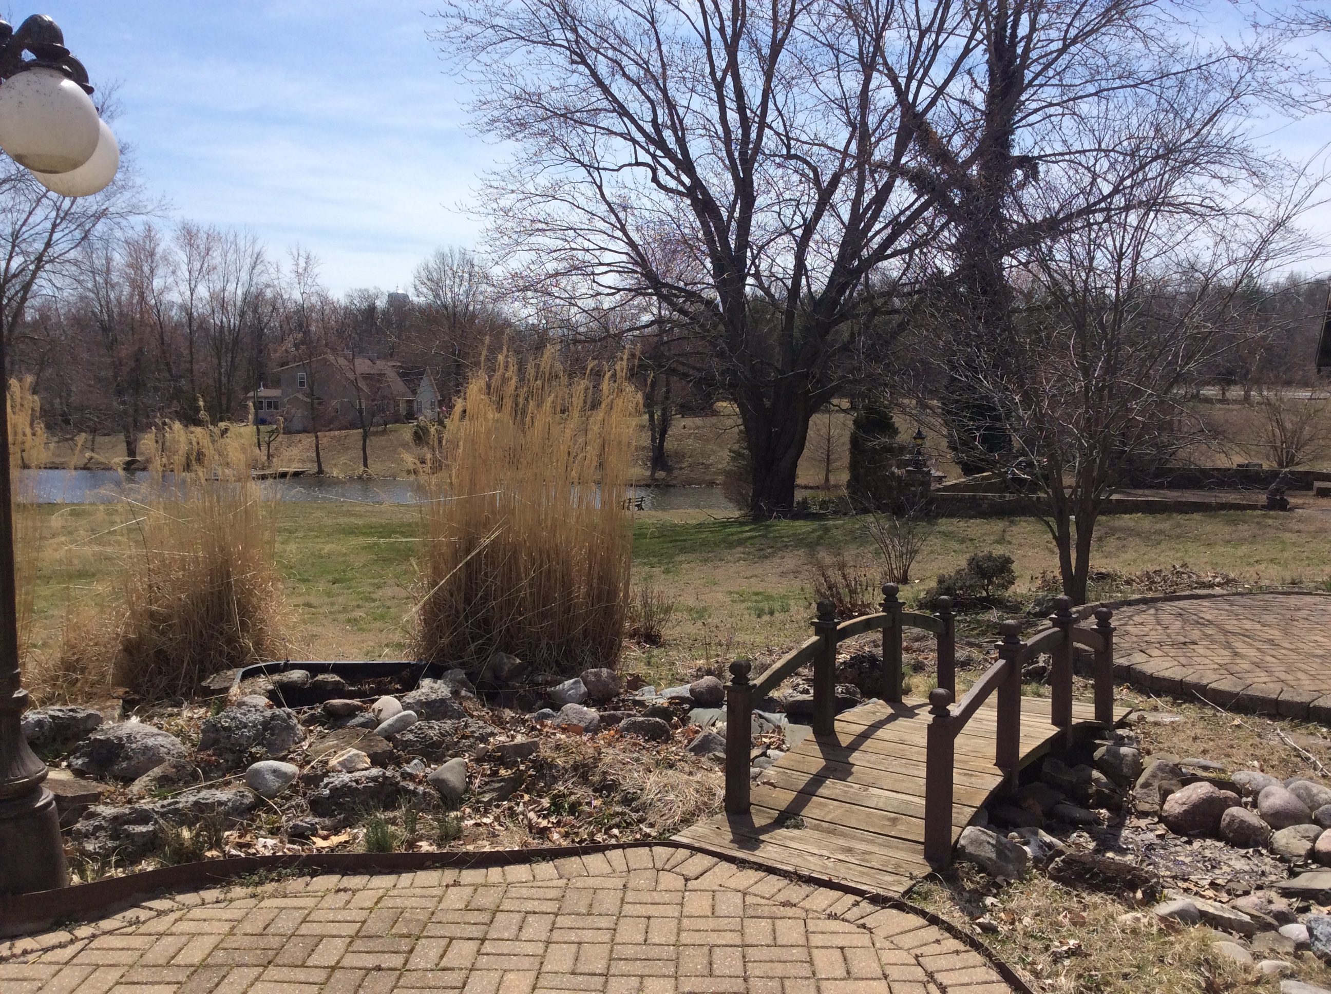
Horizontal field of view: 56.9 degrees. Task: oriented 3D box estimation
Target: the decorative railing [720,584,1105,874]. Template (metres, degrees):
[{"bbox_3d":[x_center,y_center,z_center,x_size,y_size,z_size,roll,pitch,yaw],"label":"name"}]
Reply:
[{"bbox_3d":[1.266,0.861,5.603,0.955,0.794,2.316,3,5,34],"label":"decorative railing"}]

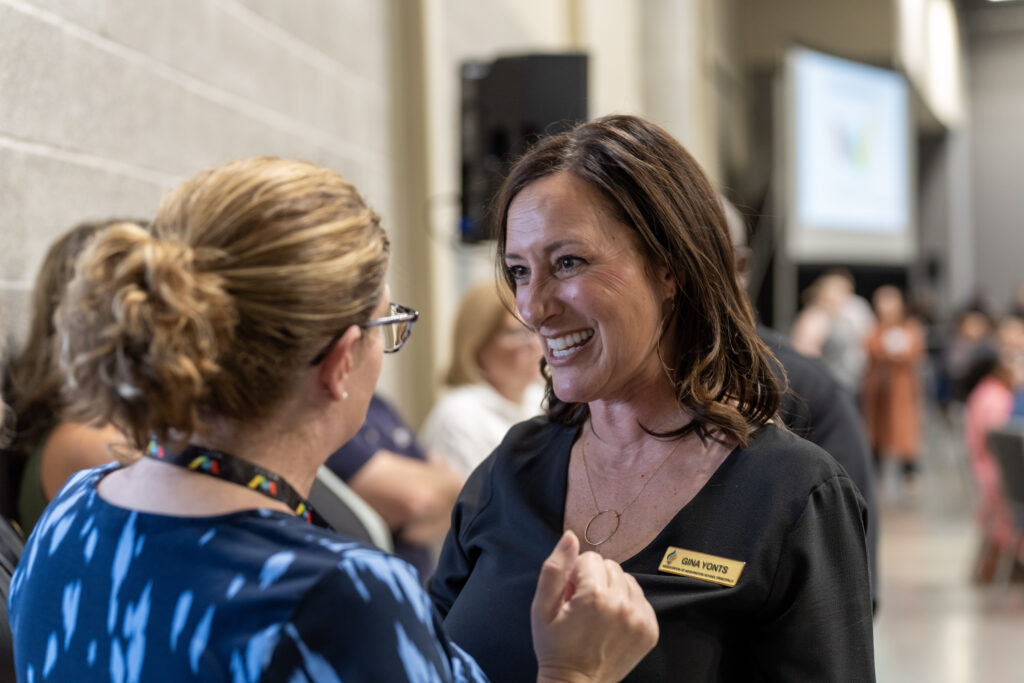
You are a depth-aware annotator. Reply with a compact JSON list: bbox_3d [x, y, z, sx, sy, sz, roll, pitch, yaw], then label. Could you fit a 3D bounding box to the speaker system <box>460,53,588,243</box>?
[{"bbox_3d":[0.037,-0.650,6.450,0.365,0.620,0.370,0,1,-13],"label":"speaker system"}]

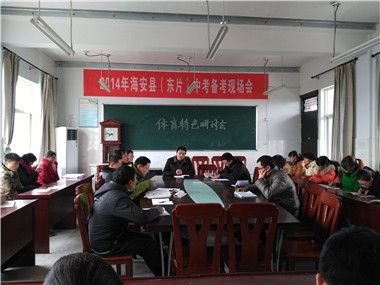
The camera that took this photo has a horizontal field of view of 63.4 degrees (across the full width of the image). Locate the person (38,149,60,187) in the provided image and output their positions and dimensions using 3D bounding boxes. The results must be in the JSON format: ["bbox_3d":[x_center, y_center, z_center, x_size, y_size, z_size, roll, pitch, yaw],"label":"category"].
[{"bbox_3d":[-2.440,0.790,5.250,0.700,1.270,0.520,0,0,6],"label":"person"}]

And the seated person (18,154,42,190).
[{"bbox_3d":[-2.450,0.800,4.780,0.720,1.250,0.520,0,0,0],"label":"seated person"}]

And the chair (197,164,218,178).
[{"bbox_3d":[0.355,0.940,6.050,0.420,0.980,0.480,0,0,-5],"label":"chair"}]

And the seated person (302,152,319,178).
[{"bbox_3d":[2.300,0.820,5.950,0.700,1.220,0.500,0,0,-9],"label":"seated person"}]

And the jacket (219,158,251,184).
[{"bbox_3d":[0.800,0.610,5.600,0.500,0.620,0.550,0,0,-39],"label":"jacket"}]

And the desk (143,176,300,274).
[{"bbox_3d":[0.145,1.059,4.287,1.330,0.760,3.300,0,0,-5],"label":"desk"}]

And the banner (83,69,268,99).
[{"bbox_3d":[-0.300,-1.520,8.140,4.880,0.690,0.030,0,0,-5],"label":"banner"}]

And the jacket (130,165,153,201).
[{"bbox_3d":[-0.730,0.600,4.100,0.520,0.650,0.520,0,0,-3],"label":"jacket"}]

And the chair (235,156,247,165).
[{"bbox_3d":[1.270,0.860,7.750,0.430,0.960,0.480,0,0,-5],"label":"chair"}]

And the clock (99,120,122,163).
[{"bbox_3d":[-2.000,0.430,7.750,0.580,1.950,0.320,0,0,-5],"label":"clock"}]

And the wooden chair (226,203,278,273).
[{"bbox_3d":[0.500,0.957,2.580,0.420,0.980,0.480,0,0,-5],"label":"wooden chair"}]

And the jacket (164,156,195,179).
[{"bbox_3d":[-0.230,0.590,6.080,0.600,0.640,0.420,0,0,-5],"label":"jacket"}]

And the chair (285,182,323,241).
[{"bbox_3d":[1.110,0.970,3.420,0.500,0.960,0.430,0,0,-5],"label":"chair"}]

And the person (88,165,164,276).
[{"bbox_3d":[-0.565,0.830,2.870,0.780,1.250,0.540,0,0,-8],"label":"person"}]

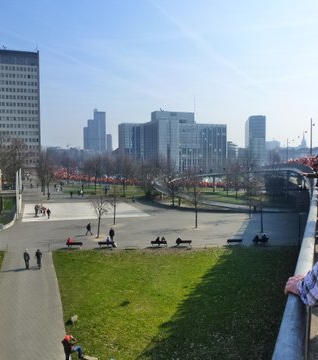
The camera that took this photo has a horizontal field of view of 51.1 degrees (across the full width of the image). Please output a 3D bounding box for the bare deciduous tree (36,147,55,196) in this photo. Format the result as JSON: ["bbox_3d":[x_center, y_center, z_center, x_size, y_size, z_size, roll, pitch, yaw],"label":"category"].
[{"bbox_3d":[-31.946,-2.600,93.675,5.900,13.431,5.900,0,4,0],"label":"bare deciduous tree"}]

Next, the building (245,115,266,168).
[{"bbox_3d":[108.106,-42.589,374.707,21.000,56.159,13.000,-1,4,-16],"label":"building"}]

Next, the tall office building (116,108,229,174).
[{"bbox_3d":[10.180,-23.959,224.471,69.564,38.800,39.780,-1,4,-16],"label":"tall office building"}]

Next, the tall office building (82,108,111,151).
[{"bbox_3d":[-132.582,-94.377,729.363,52.915,112.722,30.000,-1,4,-16],"label":"tall office building"}]

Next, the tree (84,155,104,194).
[{"bbox_3d":[-18.154,-1.485,93.749,6.000,11.196,6.000,0,4,0],"label":"tree"}]

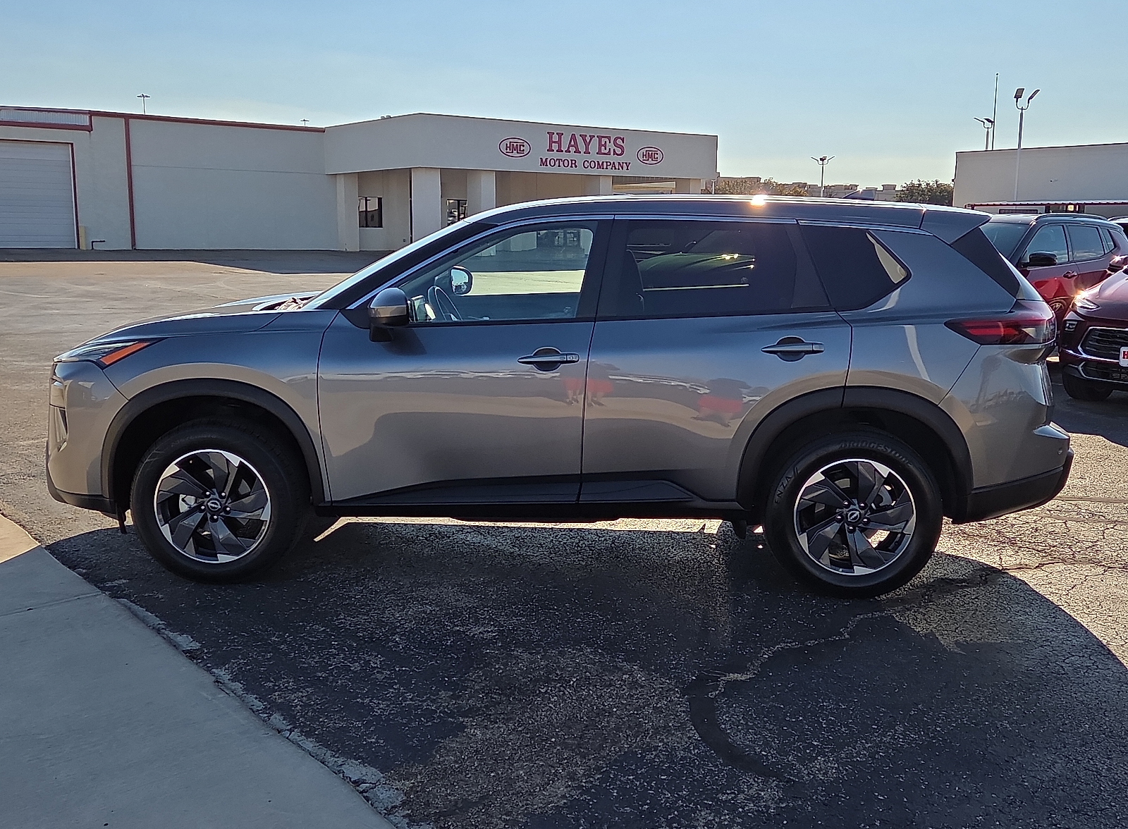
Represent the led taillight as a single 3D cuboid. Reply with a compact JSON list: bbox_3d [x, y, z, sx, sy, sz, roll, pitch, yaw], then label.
[{"bbox_3d":[1.811,-0.387,4.760,0.480,0.180,0.340,1,9,3],"label":"led taillight"}]

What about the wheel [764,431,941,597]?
[{"bbox_3d":[1.214,0.412,4.841,0.739,0.734,0.240,1,9,3],"label":"wheel"}]

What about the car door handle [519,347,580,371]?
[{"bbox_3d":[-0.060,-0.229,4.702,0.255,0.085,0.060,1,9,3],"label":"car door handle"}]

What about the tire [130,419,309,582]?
[{"bbox_3d":[-1.489,0.377,4.963,0.739,0.734,0.240,1,9,3],"label":"tire"}]

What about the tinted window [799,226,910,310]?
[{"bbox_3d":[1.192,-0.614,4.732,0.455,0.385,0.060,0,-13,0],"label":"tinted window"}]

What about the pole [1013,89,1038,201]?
[{"bbox_3d":[20.427,-10.673,51.090,1.200,7.727,0.850,4,10,21],"label":"pole"}]

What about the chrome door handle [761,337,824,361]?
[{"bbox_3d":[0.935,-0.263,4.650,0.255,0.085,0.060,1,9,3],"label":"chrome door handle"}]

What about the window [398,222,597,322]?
[{"bbox_3d":[-0.282,-0.597,4.805,0.845,0.430,0.060,1,-13,5],"label":"window"}]

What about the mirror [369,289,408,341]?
[{"bbox_3d":[-0.710,-0.409,4.632,0.165,0.205,0.235,1,9,3],"label":"mirror"}]

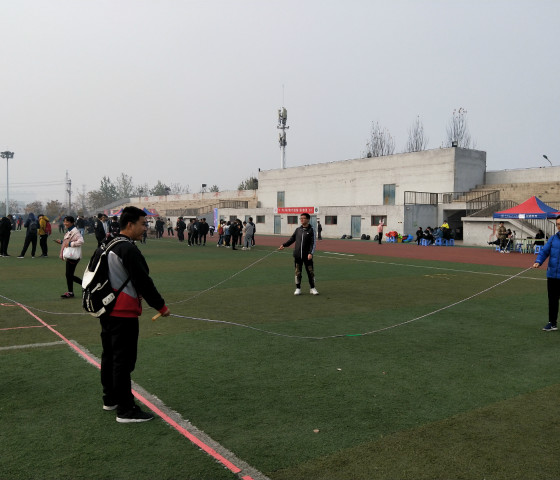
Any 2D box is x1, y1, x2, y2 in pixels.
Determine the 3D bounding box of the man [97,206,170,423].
[{"bbox_3d":[-1.255,0.607,3.911,0.580,1.760,0.520,-1,3,-23],"label":"man"}]

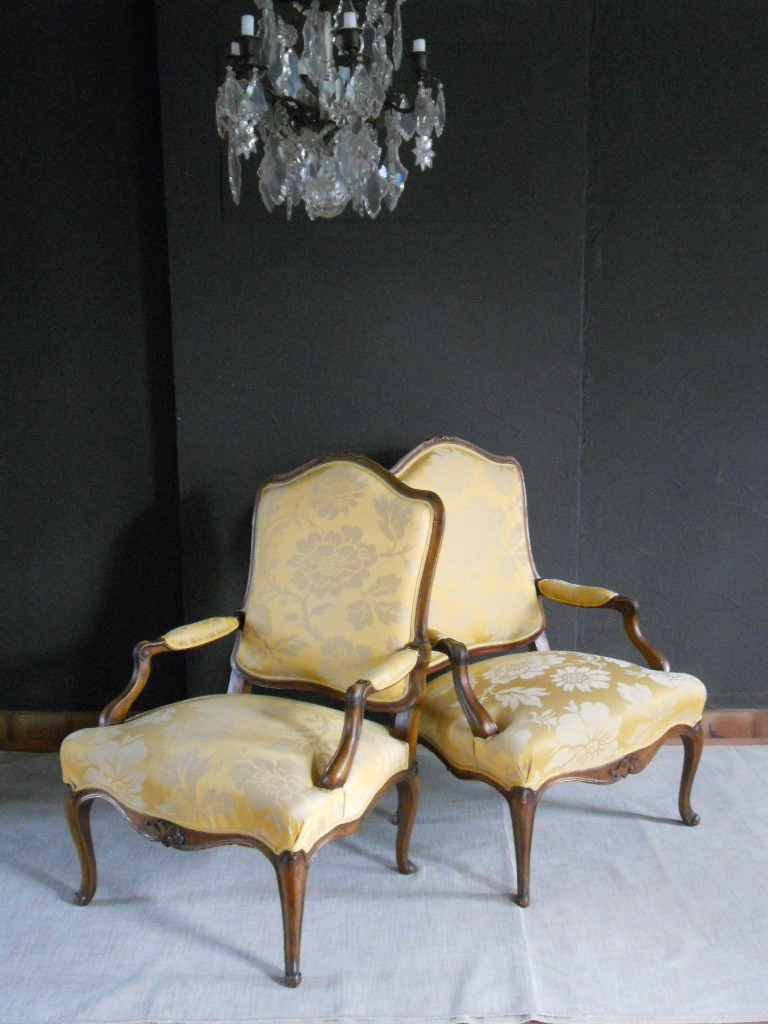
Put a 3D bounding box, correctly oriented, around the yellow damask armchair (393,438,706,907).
[{"bbox_3d":[0.369,0.329,2.844,0.670,0.970,0.710,-8,12,-37],"label":"yellow damask armchair"}]

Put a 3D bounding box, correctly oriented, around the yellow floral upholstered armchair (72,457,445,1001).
[{"bbox_3d":[-0.273,0.385,2.543,0.670,0.970,0.710,6,12,33],"label":"yellow floral upholstered armchair"}]

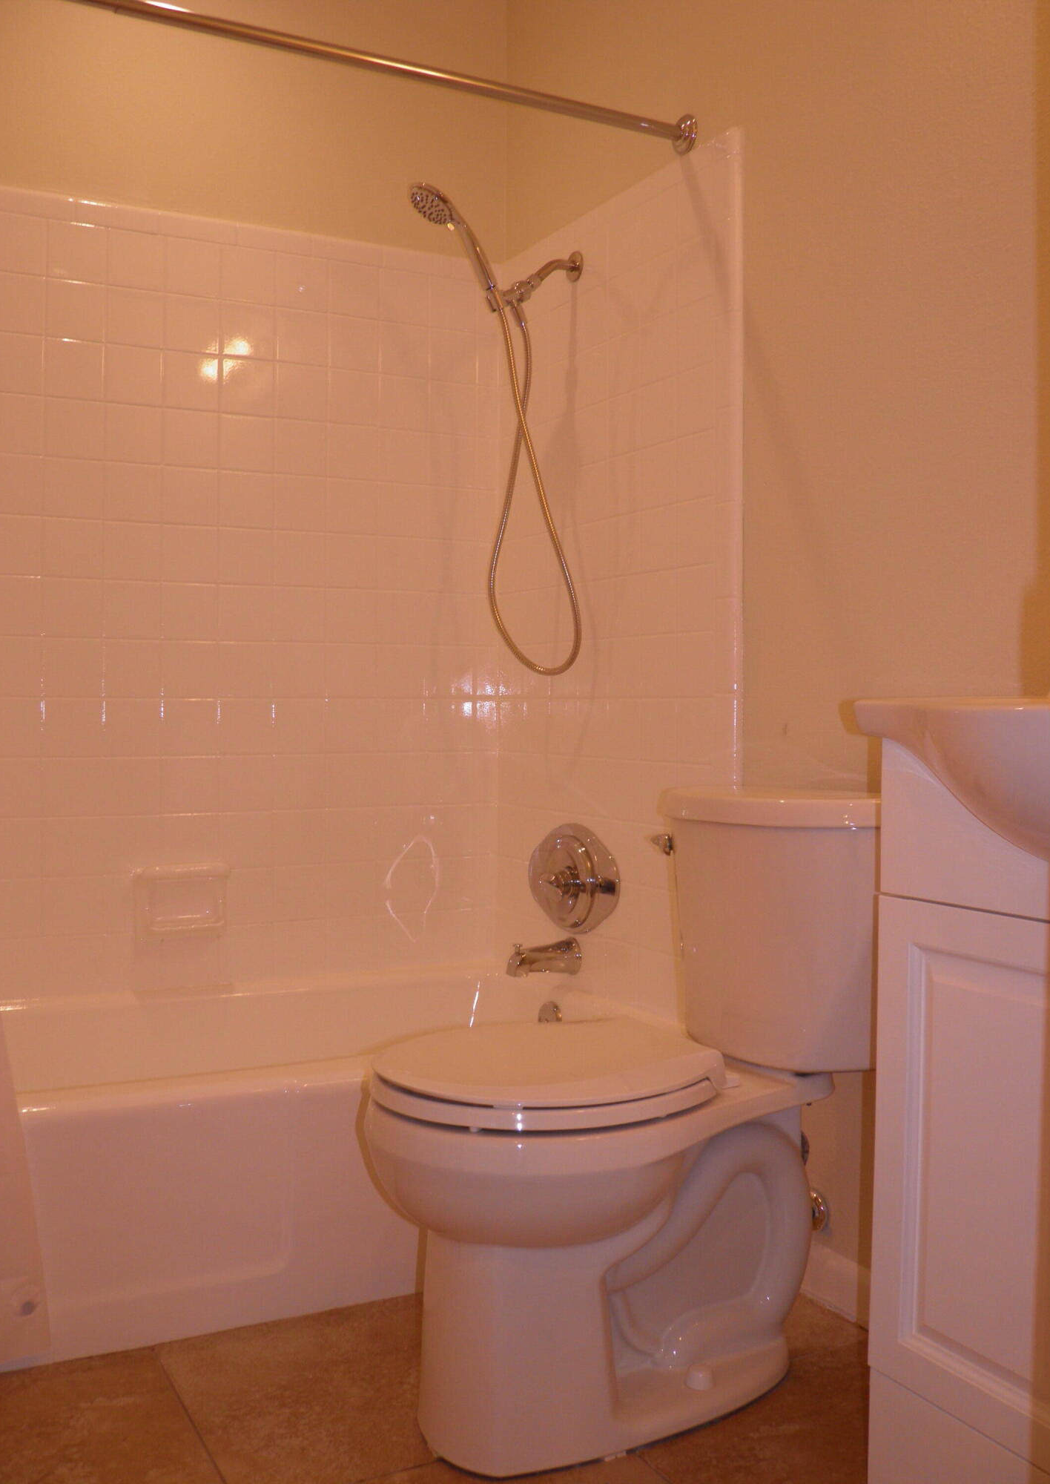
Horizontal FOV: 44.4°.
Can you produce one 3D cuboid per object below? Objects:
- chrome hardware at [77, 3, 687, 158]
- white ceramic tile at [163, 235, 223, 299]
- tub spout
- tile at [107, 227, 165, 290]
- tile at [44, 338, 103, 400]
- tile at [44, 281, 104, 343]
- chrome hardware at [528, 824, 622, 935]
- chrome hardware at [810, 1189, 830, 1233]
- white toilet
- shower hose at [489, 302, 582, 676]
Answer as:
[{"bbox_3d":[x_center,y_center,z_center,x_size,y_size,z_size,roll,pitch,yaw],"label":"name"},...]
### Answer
[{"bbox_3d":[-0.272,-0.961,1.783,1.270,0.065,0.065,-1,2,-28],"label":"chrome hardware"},{"bbox_3d":[-0.631,-0.899,2.438,0.108,0.108,0.009,-1,2,-28],"label":"white ceramic tile"},{"bbox_3d":[0.035,0.415,2.460,0.135,0.070,0.062,-1,2,-28],"label":"tub spout"},{"bbox_3d":[-0.724,-0.894,2.389,0.108,0.108,0.009,-1,2,-28],"label":"tile"},{"bbox_3d":[-0.823,-0.681,2.341,0.108,0.108,0.009,-1,2,-28],"label":"tile"},{"bbox_3d":[-0.814,-0.778,2.326,0.108,0.108,0.010,-1,2,-28],"label":"tile"},{"bbox_3d":[0.061,0.261,2.454,0.068,0.205,0.330,-1,2,-28],"label":"chrome hardware"},{"bbox_3d":[0.411,0.682,1.876,0.030,0.064,0.064,-1,2,-28],"label":"chrome hardware"},{"bbox_3d":[0.146,0.437,1.578,0.715,0.760,0.460,-1,2,-28],"label":"white toilet"},{"bbox_3d":[0.018,-0.465,2.385,0.190,0.700,0.100,1,2,19],"label":"shower hose"}]

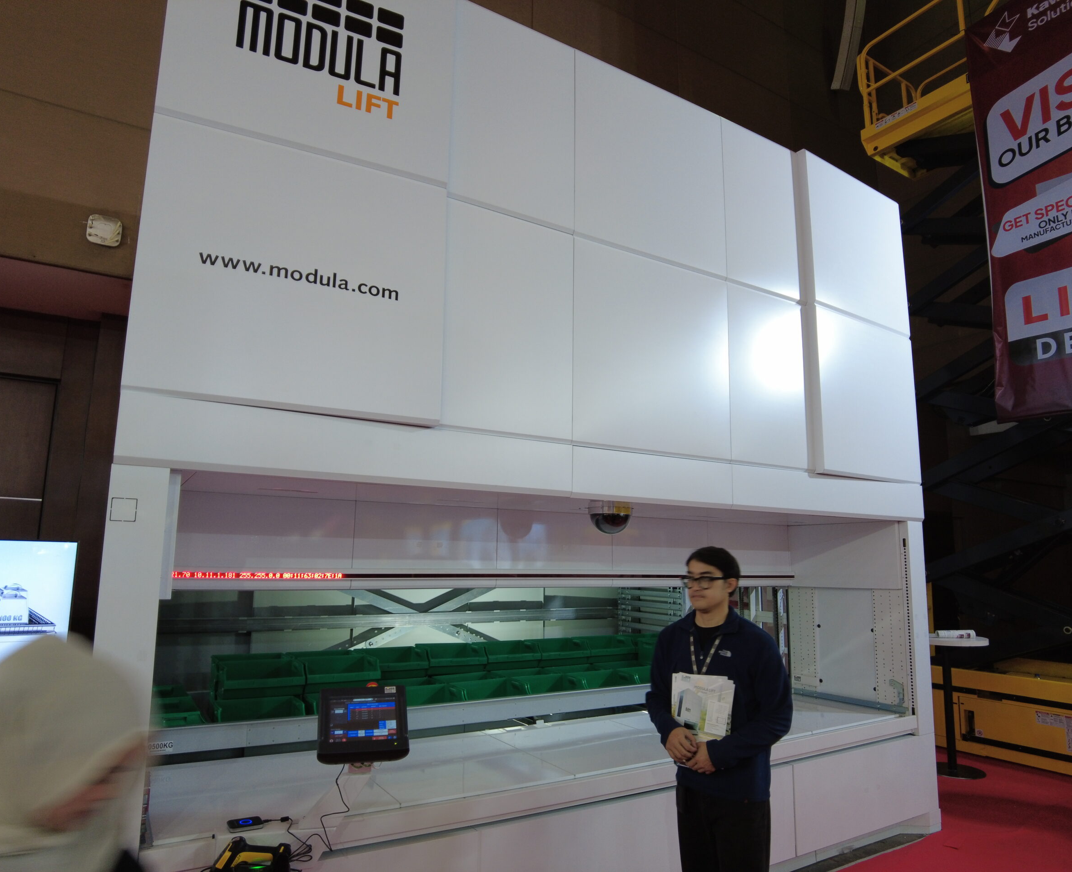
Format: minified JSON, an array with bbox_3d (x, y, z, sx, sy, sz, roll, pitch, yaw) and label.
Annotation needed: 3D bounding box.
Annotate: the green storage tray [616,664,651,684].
[{"bbox_3d":[0.741,1.652,4.513,0.400,0.150,0.240,7,-11,-30],"label":"green storage tray"}]

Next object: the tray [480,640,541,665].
[{"bbox_3d":[-0.196,1.490,4.554,0.400,0.150,0.240,7,-11,-30],"label":"tray"}]

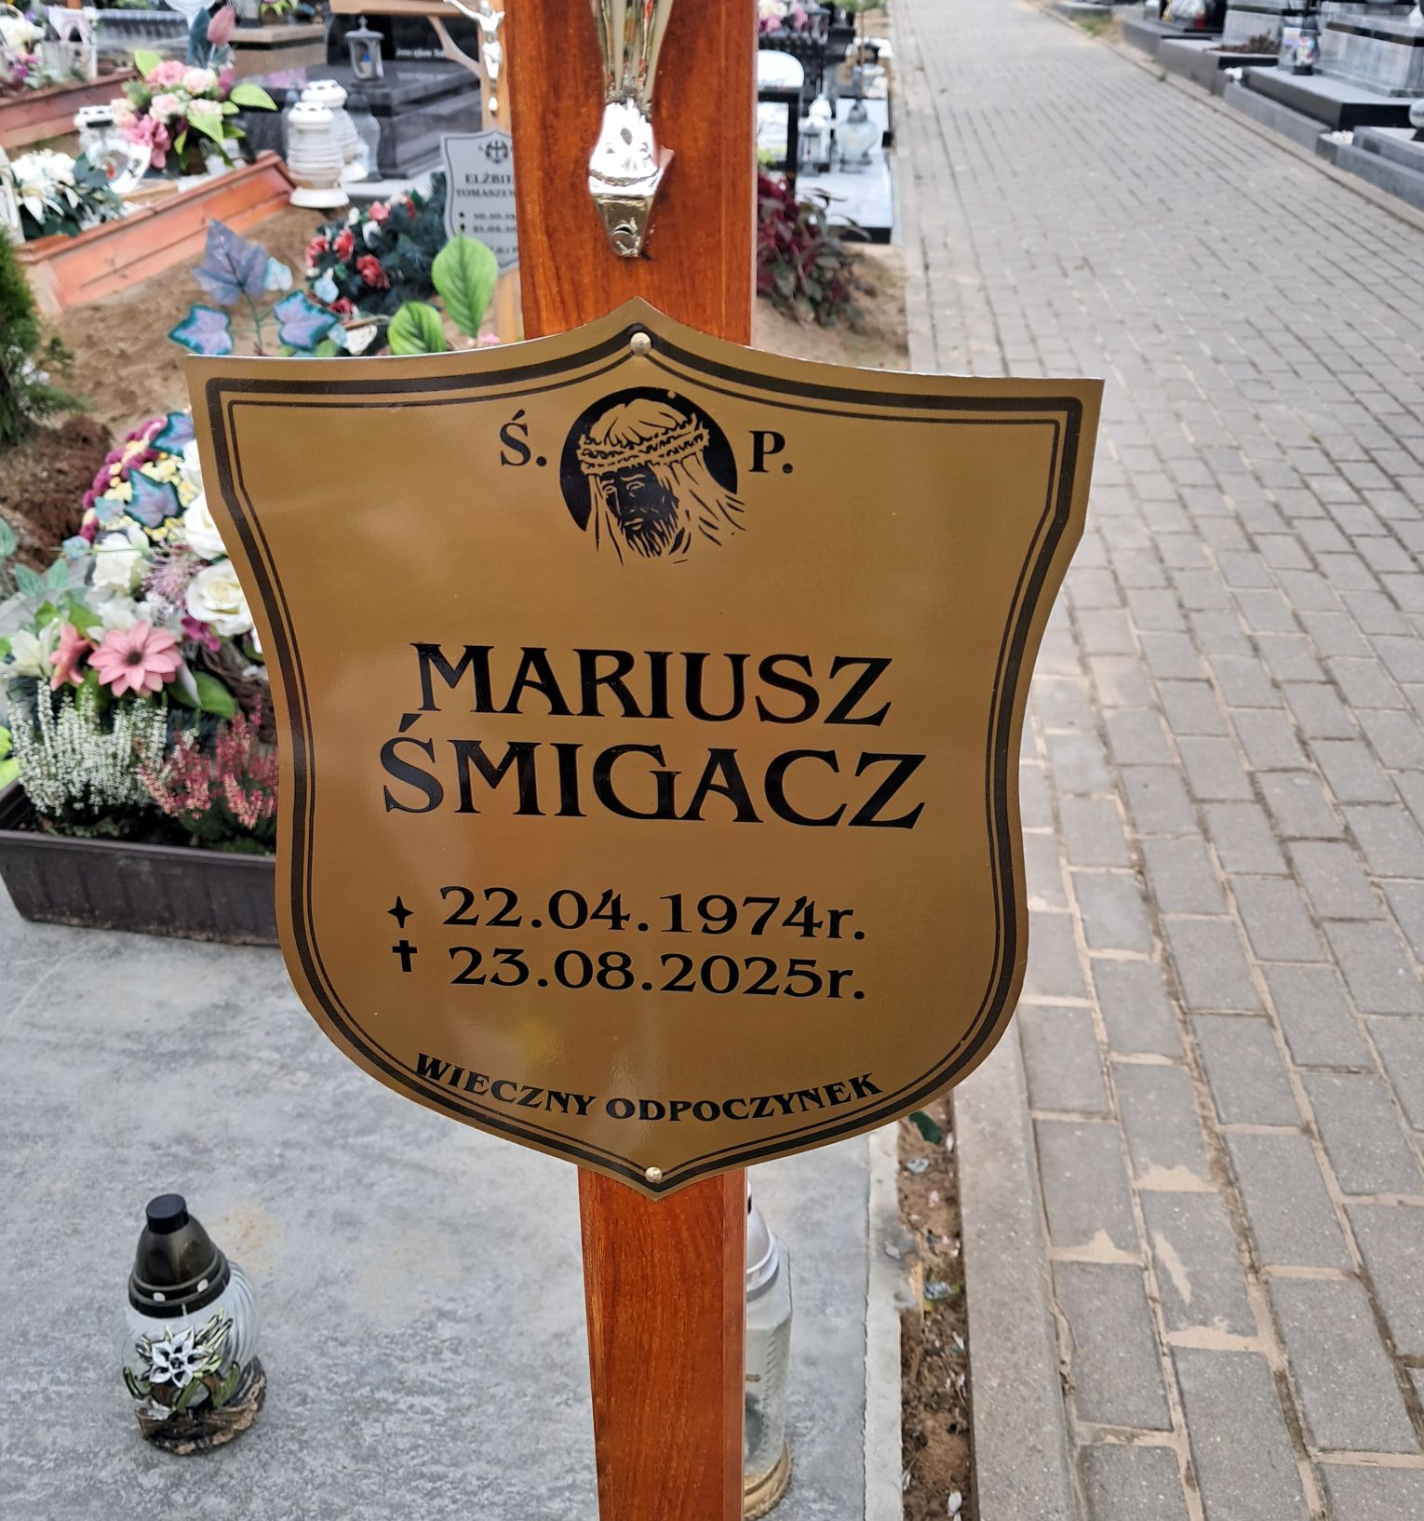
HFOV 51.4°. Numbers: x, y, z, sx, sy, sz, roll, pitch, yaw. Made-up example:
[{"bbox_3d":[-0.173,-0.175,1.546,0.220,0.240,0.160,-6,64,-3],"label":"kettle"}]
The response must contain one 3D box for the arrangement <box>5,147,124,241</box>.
[{"bbox_3d":[-2.268,-1.987,5.187,0.380,0.290,0.330,-12,31,-19],"label":"arrangement"}]

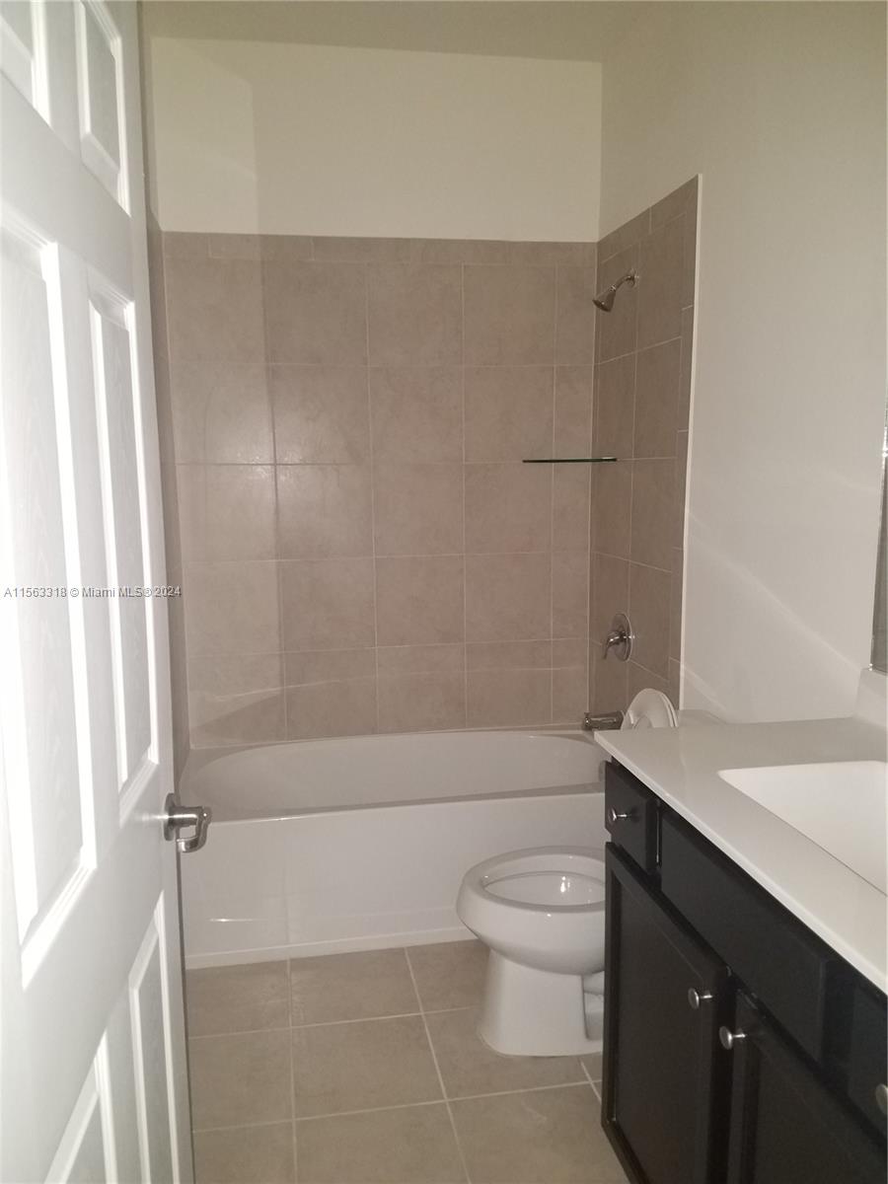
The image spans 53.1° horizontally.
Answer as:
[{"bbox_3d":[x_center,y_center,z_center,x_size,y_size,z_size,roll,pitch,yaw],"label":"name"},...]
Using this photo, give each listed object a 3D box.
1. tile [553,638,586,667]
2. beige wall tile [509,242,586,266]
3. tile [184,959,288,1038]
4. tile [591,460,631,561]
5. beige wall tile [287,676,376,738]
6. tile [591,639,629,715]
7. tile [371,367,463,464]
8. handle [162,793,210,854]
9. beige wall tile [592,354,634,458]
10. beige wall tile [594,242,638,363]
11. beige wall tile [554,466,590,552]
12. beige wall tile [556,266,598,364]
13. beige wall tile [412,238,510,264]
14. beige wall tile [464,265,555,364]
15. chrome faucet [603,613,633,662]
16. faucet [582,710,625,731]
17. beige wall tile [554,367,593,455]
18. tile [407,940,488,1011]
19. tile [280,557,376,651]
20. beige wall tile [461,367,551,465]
[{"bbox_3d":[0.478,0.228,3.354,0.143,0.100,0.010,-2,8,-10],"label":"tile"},{"bbox_3d":[0.376,-1.197,3.154,0.291,0.082,0.012,-2,8,-8],"label":"beige wall tile"},{"bbox_3d":[-0.568,1.075,2.348,0.318,0.010,0.316,-2,8,-10],"label":"tile"},{"bbox_3d":[0.593,-0.291,3.112,0.012,0.334,0.342,-2,9,-12],"label":"tile"},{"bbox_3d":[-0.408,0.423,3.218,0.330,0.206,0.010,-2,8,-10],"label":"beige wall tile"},{"bbox_3d":[0.592,0.370,3.211,0.010,0.326,0.380,-2,9,-10],"label":"tile"},{"bbox_3d":[-0.093,-0.634,3.168,0.333,0.335,0.009,-2,8,-10],"label":"tile"},{"bbox_3d":[-0.348,0.317,1.210,0.066,0.065,0.132,-2,8,-6],"label":"handle"},{"bbox_3d":[0.589,-0.625,3.063,0.012,0.334,0.342,-2,9,-12],"label":"beige wall tile"},{"bbox_3d":[0.582,-0.953,2.983,0.012,0.333,0.340,-2,8,-10],"label":"beige wall tile"},{"bbox_3d":[0.480,-0.319,3.313,0.142,0.335,0.009,-2,8,-10],"label":"beige wall tile"},{"bbox_3d":[0.467,-0.988,3.198,0.140,0.340,0.012,-2,8,-8],"label":"beige wall tile"},{"bbox_3d":[0.061,-1.173,3.079,0.338,0.077,0.012,-2,8,-10],"label":"beige wall tile"},{"bbox_3d":[0.232,-0.972,3.140,0.329,0.335,0.012,-2,8,-10],"label":"beige wall tile"},{"bbox_3d":[0.579,0.161,3.055,0.075,0.160,0.160,-2,9,-12],"label":"chrome faucet"},{"bbox_3d":[0.543,0.443,3.032,0.145,0.070,0.060,-2,8,-10],"label":"faucet"},{"bbox_3d":[0.475,-0.654,3.266,0.142,0.335,0.009,-2,8,-10],"label":"beige wall tile"},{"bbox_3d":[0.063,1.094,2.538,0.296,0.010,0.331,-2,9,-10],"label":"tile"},{"bbox_3d":[-0.415,0.046,3.213,0.330,0.334,0.012,-2,8,-8],"label":"tile"},{"bbox_3d":[0.234,-0.645,3.210,0.330,0.333,0.010,-2,9,-10],"label":"beige wall tile"}]

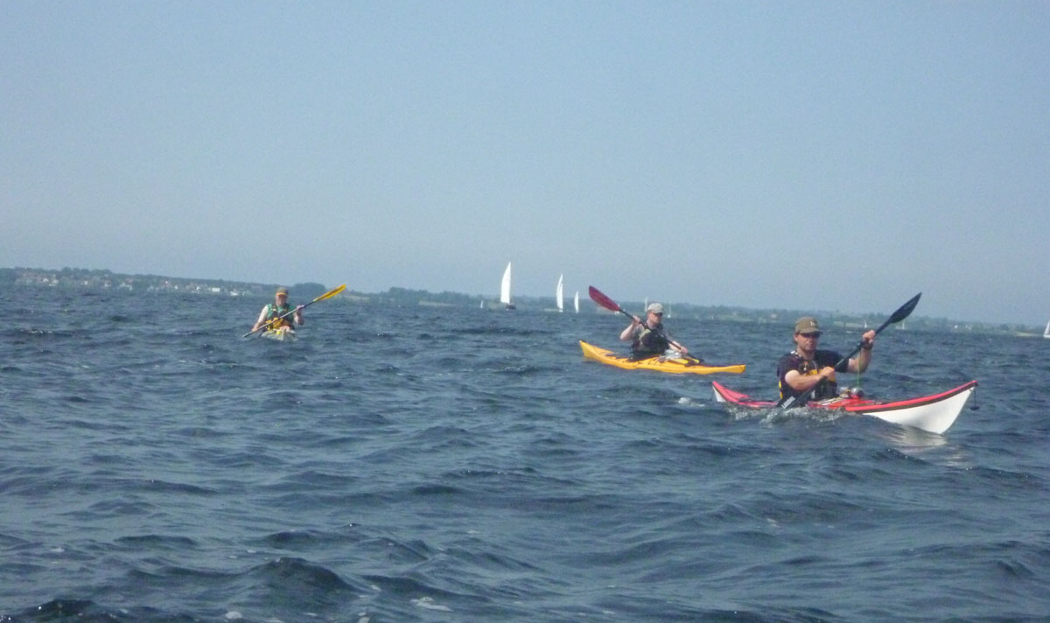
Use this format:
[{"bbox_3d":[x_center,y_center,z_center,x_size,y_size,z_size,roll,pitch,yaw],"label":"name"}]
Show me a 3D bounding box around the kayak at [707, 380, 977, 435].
[{"bbox_3d":[2.263,0.744,18.294,0.550,0.460,5.250,3,-2,-14],"label":"kayak"}]

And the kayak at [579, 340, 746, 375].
[{"bbox_3d":[1.505,0.660,28.005,0.580,0.390,5.000,3,2,-19],"label":"kayak"}]

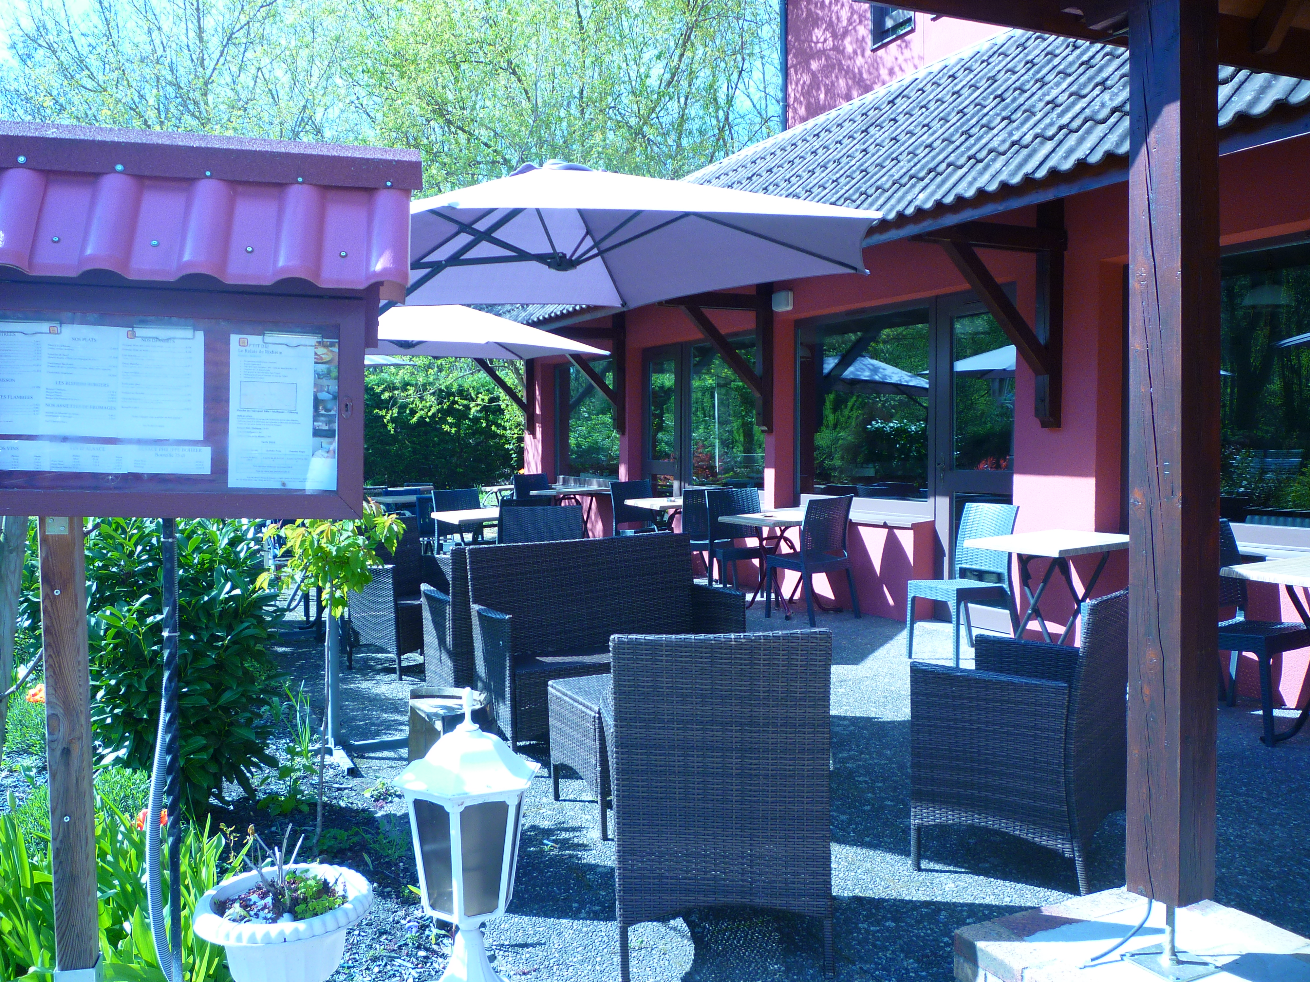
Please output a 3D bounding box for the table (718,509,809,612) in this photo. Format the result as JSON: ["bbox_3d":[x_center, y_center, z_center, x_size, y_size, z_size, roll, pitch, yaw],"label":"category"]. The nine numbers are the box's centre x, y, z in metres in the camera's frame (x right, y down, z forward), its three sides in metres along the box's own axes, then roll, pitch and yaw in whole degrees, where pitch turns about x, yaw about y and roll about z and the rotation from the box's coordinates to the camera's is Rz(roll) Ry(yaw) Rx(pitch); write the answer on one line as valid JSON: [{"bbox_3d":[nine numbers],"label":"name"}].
[{"bbox_3d":[0.970,0.566,8.541,0.687,0.737,0.687,-2,3,-33],"label":"table"}]

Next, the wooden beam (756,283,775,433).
[{"bbox_3d":[1.020,-1.274,10.152,0.121,1.459,0.121,-1,3,-25],"label":"wooden beam"}]

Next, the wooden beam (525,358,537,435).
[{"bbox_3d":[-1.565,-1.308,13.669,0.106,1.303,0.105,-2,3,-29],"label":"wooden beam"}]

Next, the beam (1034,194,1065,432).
[{"bbox_3d":[2.352,-1.071,6.537,0.106,1.393,0.105,-2,3,-29],"label":"beam"}]

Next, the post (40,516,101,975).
[{"bbox_3d":[-1.122,0.463,2.100,0.072,0.910,0.072,0,3,-9],"label":"post"}]

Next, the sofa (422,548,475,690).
[{"bbox_3d":[-0.473,0.625,5.061,1.120,0.825,0.530,-1,3,-27],"label":"sofa"}]

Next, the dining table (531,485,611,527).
[{"bbox_3d":[-0.923,0.365,12.226,0.720,0.740,0.720,-1,3,-26],"label":"dining table"}]

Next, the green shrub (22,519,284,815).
[{"bbox_3d":[-1.933,0.433,4.187,1.000,1.340,0.950,-2,3,-25],"label":"green shrub"}]

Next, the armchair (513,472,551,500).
[{"bbox_3d":[-1.363,0.237,12.971,0.480,0.870,0.540,-1,3,-28],"label":"armchair"}]

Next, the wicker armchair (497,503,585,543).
[{"bbox_3d":[-0.752,0.564,7.307,0.606,0.858,0.606,0,3,-2],"label":"wicker armchair"}]

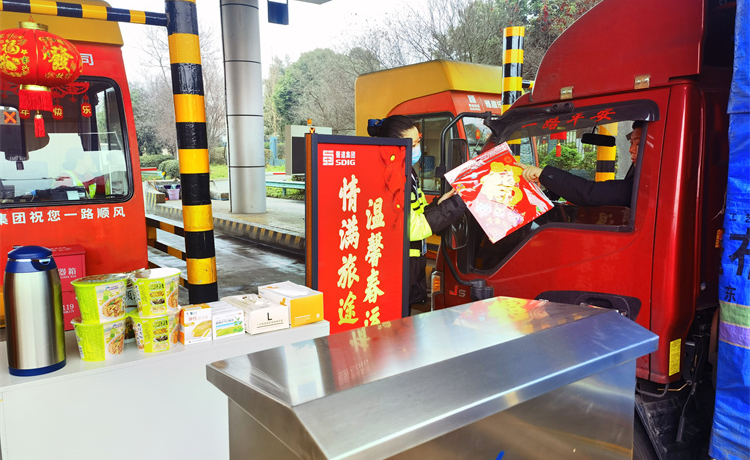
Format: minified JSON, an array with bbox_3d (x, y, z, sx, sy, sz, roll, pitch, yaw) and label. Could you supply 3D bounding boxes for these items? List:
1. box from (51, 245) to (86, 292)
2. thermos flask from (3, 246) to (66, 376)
[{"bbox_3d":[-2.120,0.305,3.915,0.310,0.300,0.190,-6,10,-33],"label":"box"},{"bbox_3d":[-0.921,0.206,1.555,0.165,0.325,0.134,2,9,22],"label":"thermos flask"}]

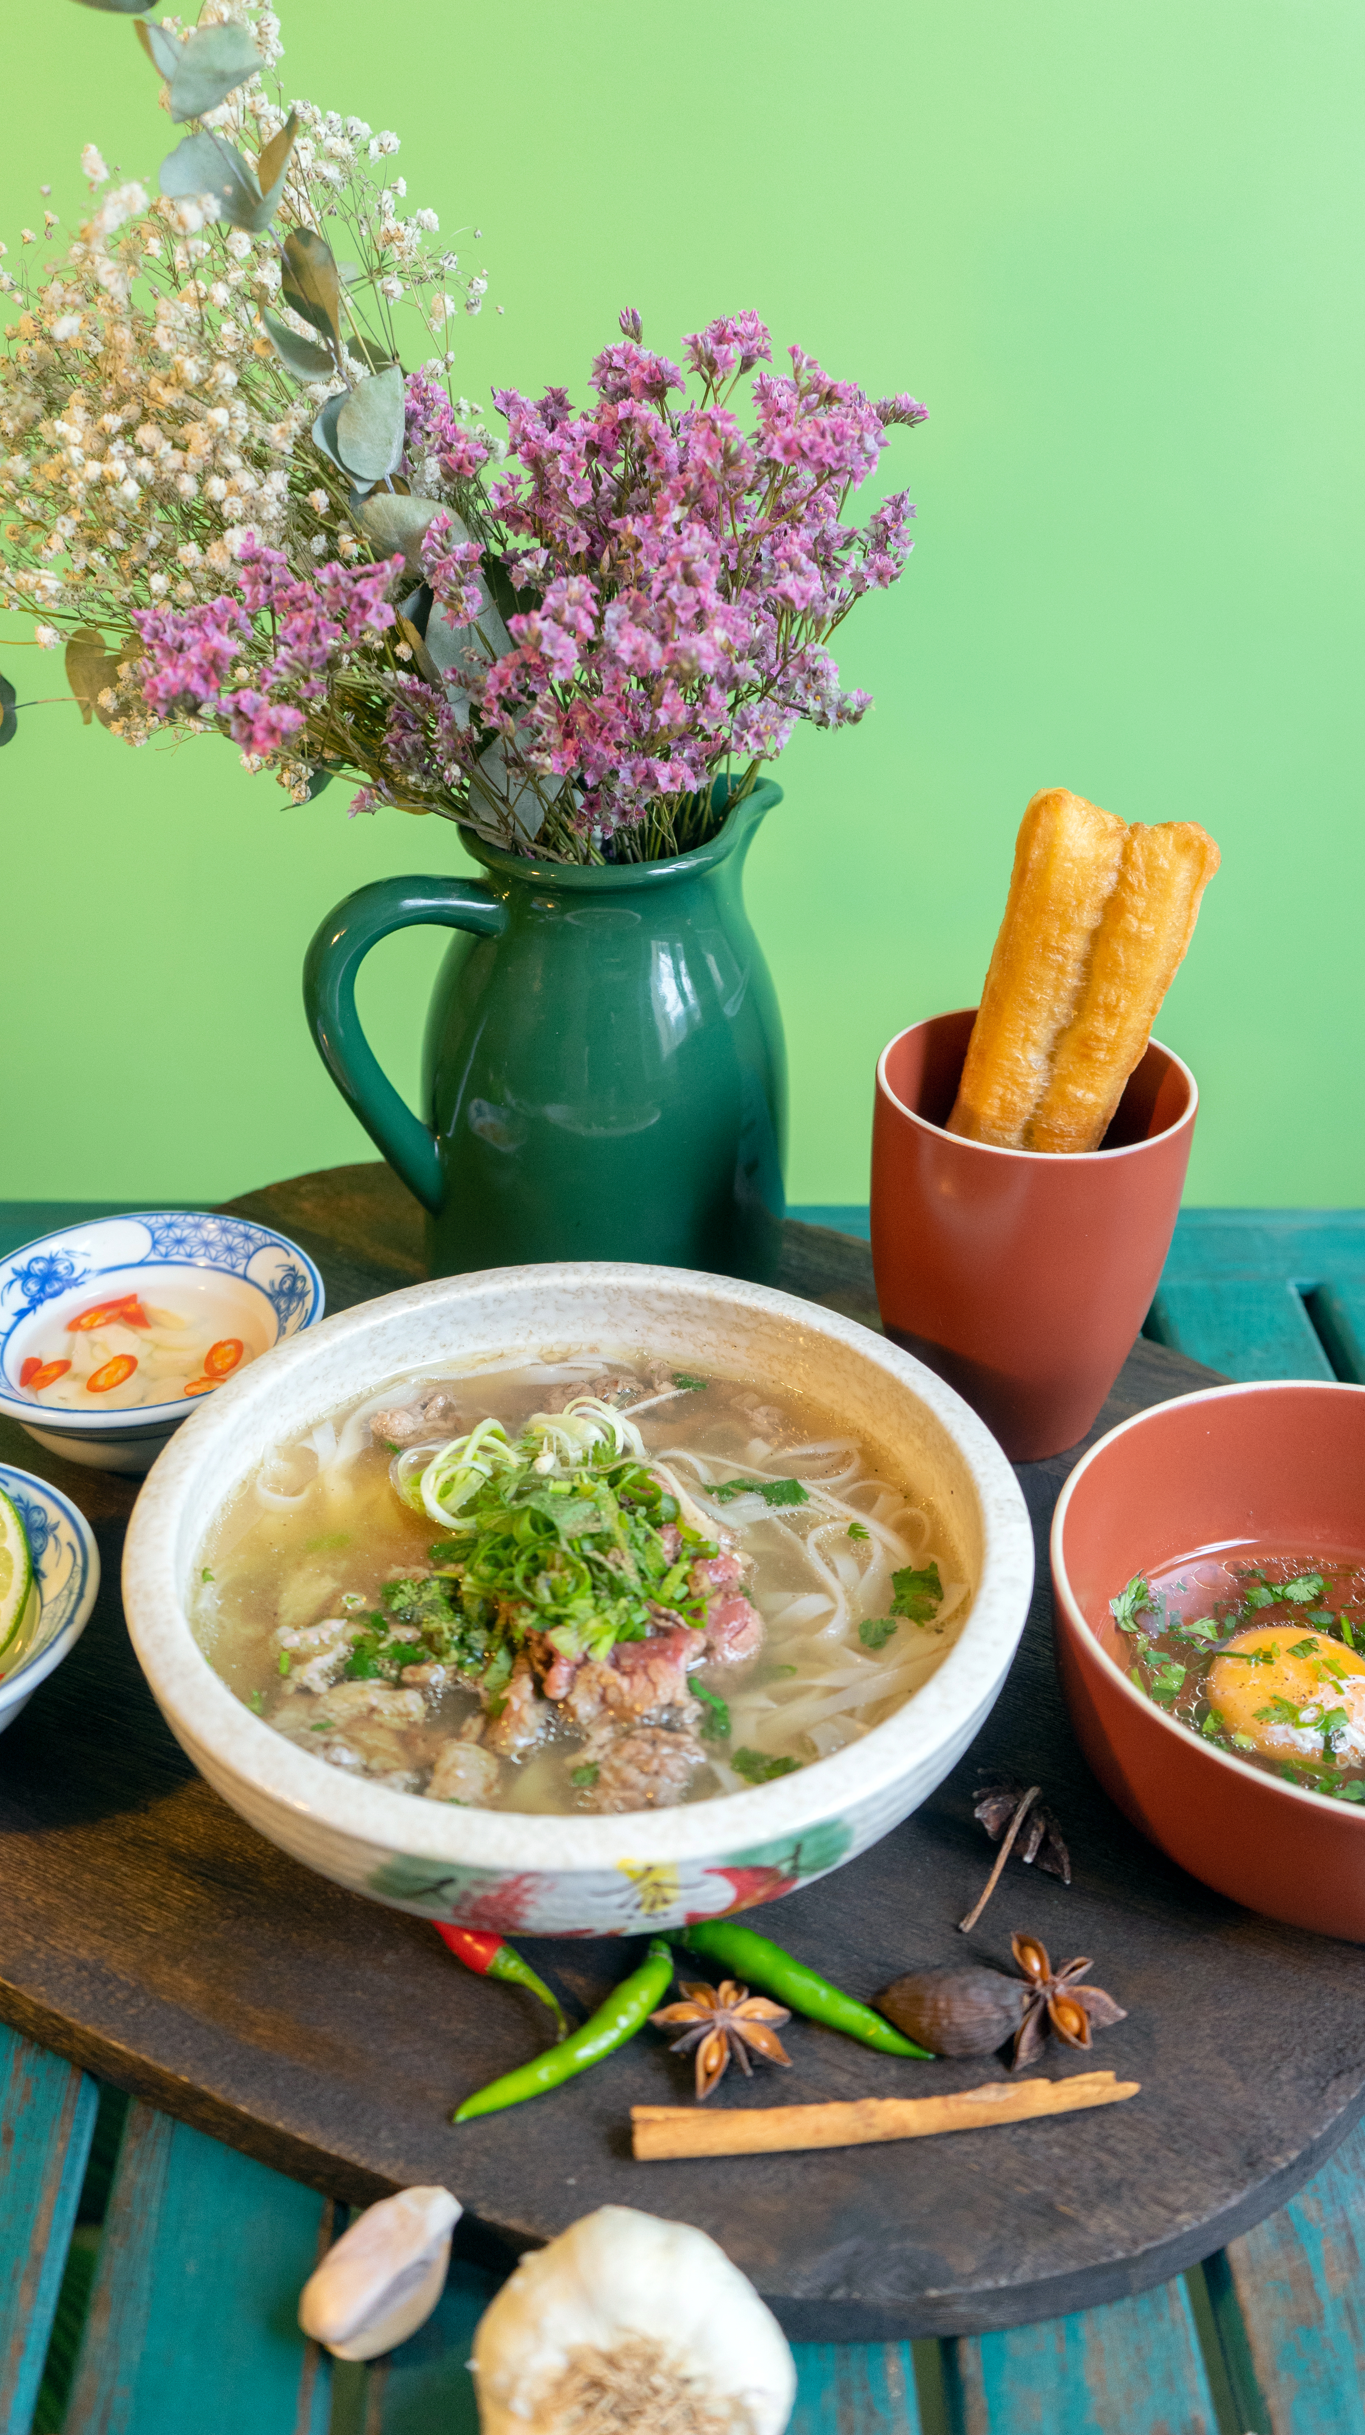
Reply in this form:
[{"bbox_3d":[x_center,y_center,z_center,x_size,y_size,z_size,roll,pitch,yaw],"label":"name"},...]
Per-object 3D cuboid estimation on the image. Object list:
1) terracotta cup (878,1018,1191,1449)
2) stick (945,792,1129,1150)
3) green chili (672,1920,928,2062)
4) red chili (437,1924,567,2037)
[{"bbox_3d":[0.091,0.009,0.589,0.082,0.107,0.082,7,33,9],"label":"terracotta cup"},{"bbox_3d":[0.085,-0.033,0.573,0.025,0.157,0.026,8,25,-1],"label":"stick"},{"bbox_3d":[0.022,0.157,0.445,0.064,0.011,0.012,16,35,21],"label":"green chili"},{"bbox_3d":[-0.047,0.150,0.454,0.066,0.009,0.013,27,41,35],"label":"red chili"}]

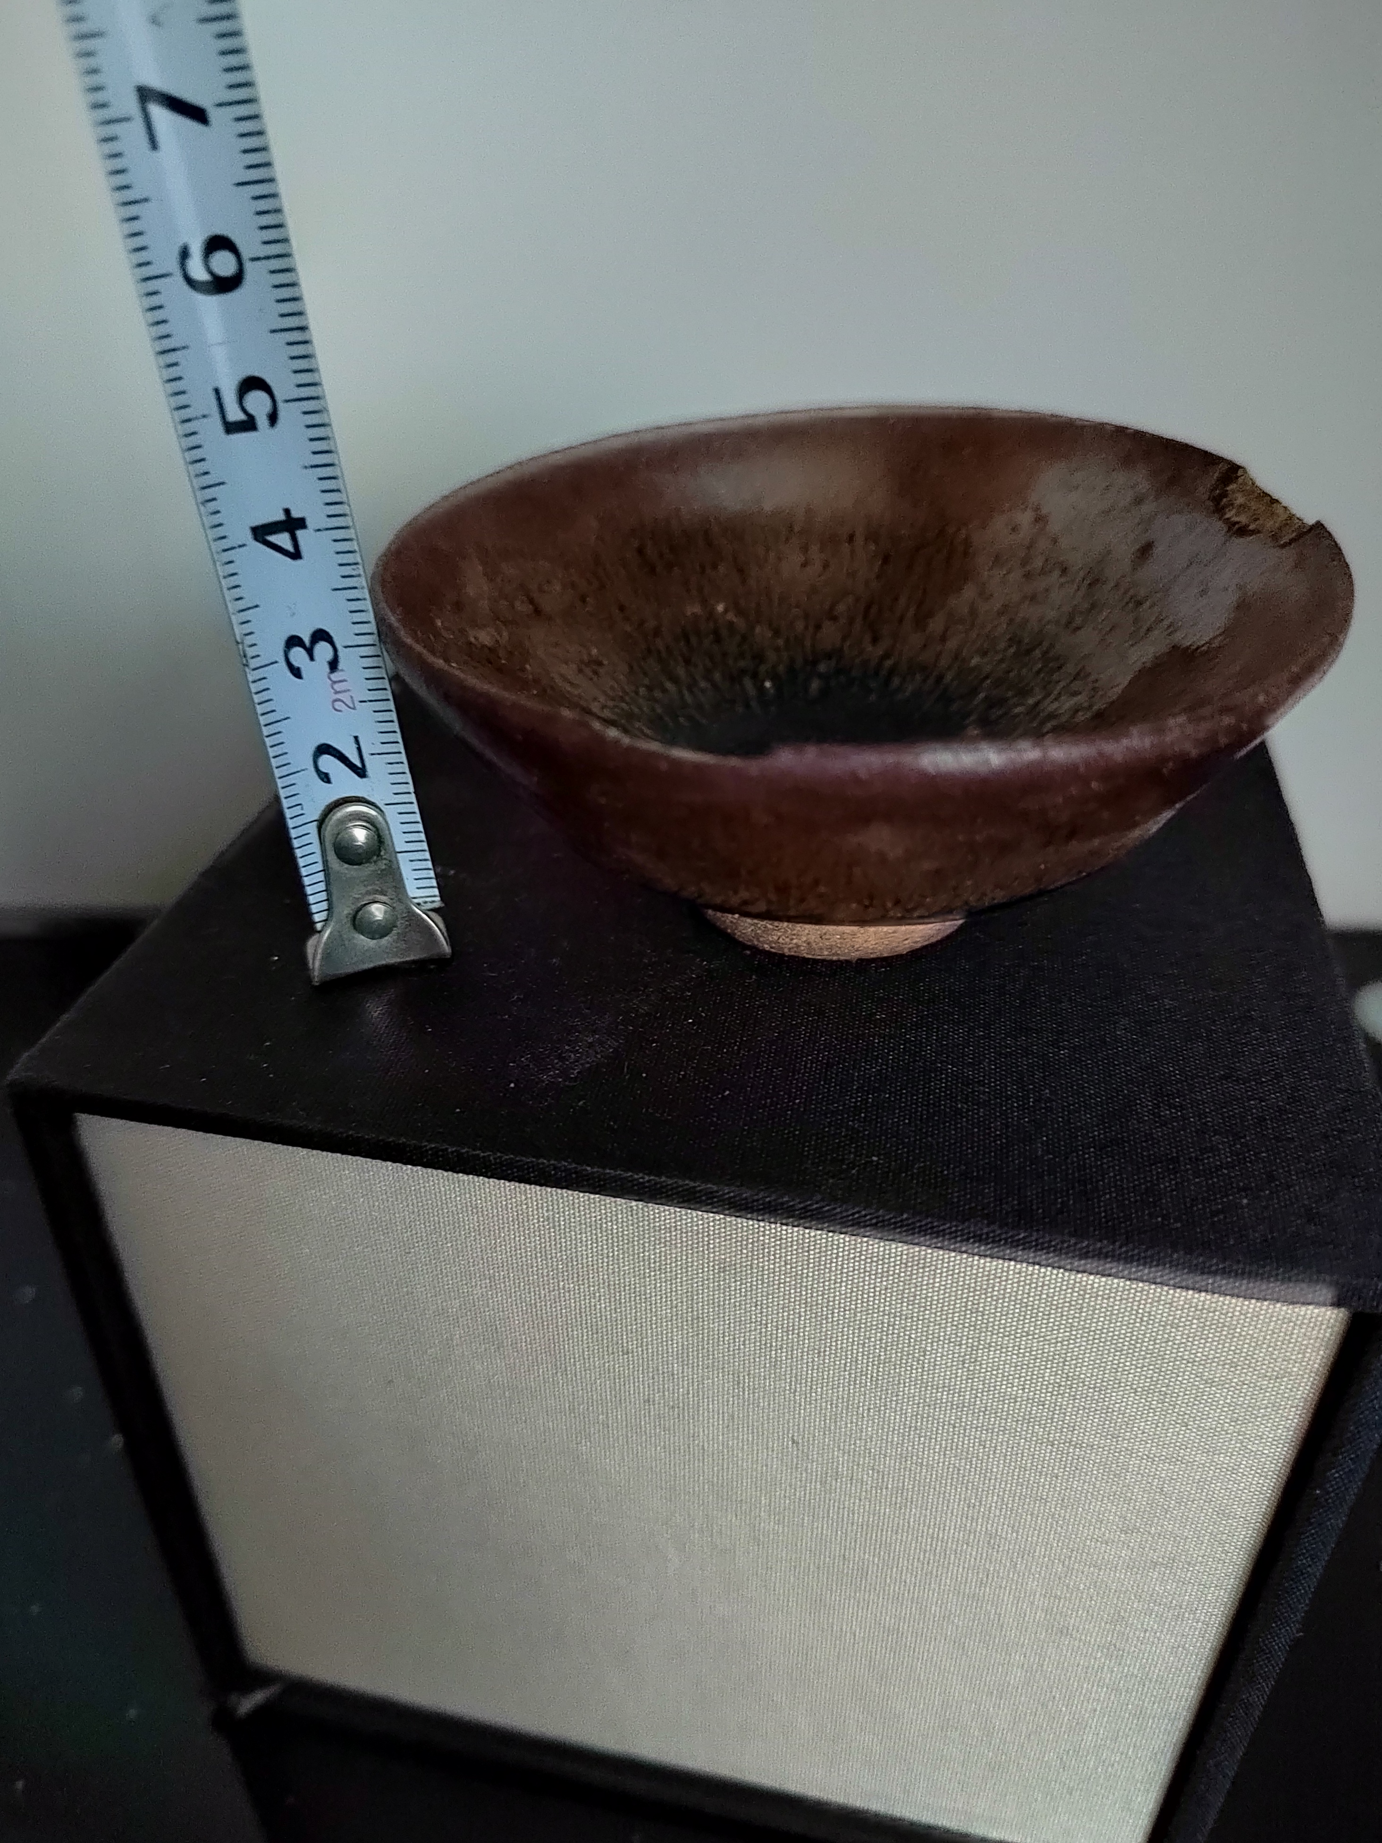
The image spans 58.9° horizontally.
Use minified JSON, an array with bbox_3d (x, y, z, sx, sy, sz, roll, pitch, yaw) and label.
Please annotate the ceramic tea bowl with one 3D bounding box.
[{"bbox_3d":[0.015,-0.021,0.123,0.086,0.036,0.086,-2,35,0],"label":"ceramic tea bowl"}]

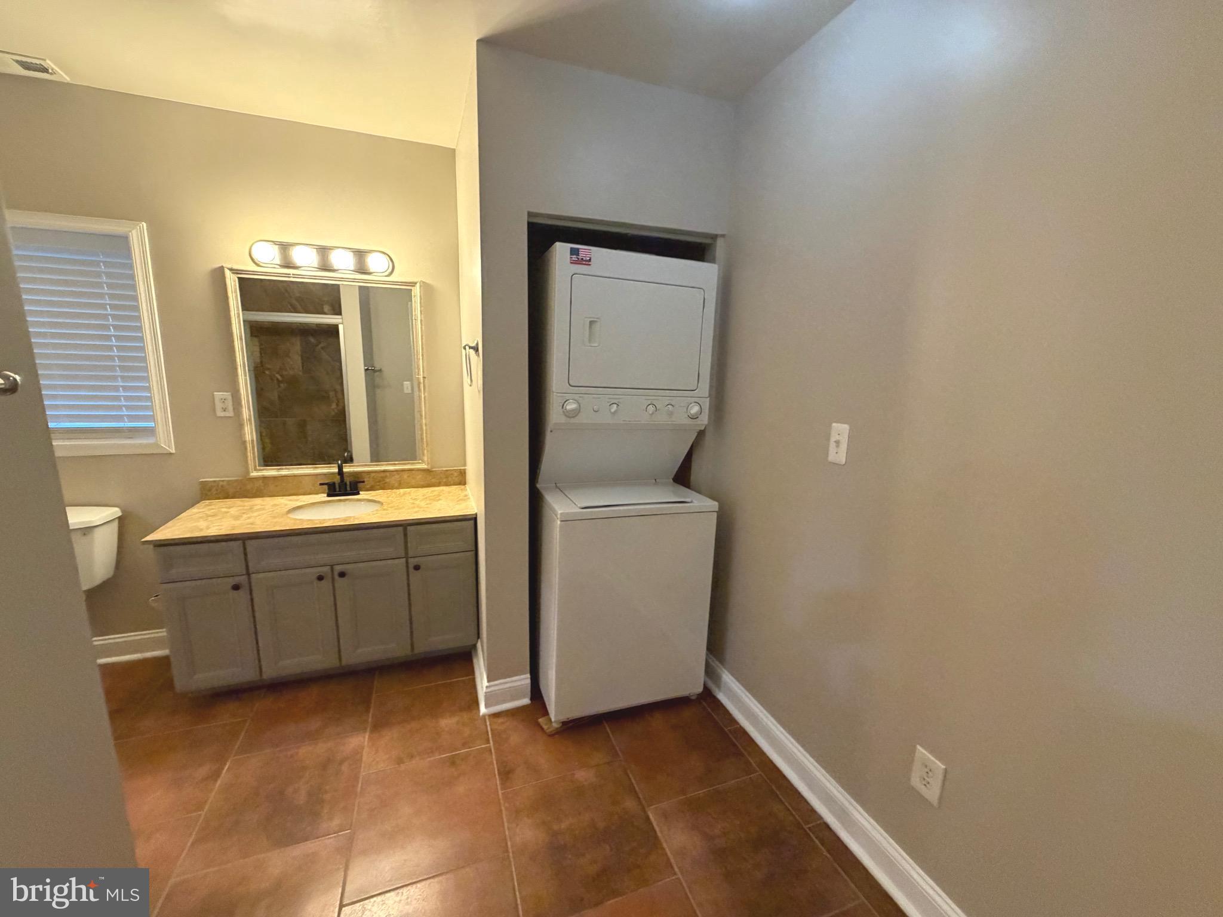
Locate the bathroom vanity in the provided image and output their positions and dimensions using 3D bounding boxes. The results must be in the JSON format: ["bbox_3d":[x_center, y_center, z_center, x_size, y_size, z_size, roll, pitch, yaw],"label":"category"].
[{"bbox_3d":[-1.295,0.595,2.386,1.213,0.748,0.553,-2,12,-20],"label":"bathroom vanity"}]

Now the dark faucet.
[{"bbox_3d":[-1.335,0.099,2.445,0.205,0.190,0.130,-2,12,-20],"label":"dark faucet"}]

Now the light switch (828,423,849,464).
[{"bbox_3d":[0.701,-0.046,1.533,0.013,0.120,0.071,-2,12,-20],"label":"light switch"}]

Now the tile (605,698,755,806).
[{"bbox_3d":[0.258,1.131,1.950,0.458,0.012,0.454,-2,12,-20],"label":"tile"}]

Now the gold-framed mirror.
[{"bbox_3d":[-1.357,-0.401,2.443,0.825,0.964,0.031,-2,12,-20],"label":"gold-framed mirror"}]

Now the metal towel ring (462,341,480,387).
[{"bbox_3d":[-0.550,-0.373,1.936,0.062,0.184,0.155,-2,12,-20],"label":"metal towel ring"}]

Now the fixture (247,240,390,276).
[{"bbox_3d":[-1.350,-0.941,2.316,0.610,0.117,0.115,-2,12,-20],"label":"fixture"}]

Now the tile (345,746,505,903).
[{"bbox_3d":[-0.598,1.168,1.632,0.454,0.012,0.456,-2,12,-20],"label":"tile"}]

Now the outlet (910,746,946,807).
[{"bbox_3d":[0.841,0.844,1.312,0.008,0.124,0.079,-2,12,-20],"label":"outlet"}]

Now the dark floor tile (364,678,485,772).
[{"bbox_3d":[-0.755,1.084,2.052,0.457,0.010,0.457,-2,12,-20],"label":"dark floor tile"}]

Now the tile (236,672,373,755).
[{"bbox_3d":[-1.260,1.059,2.103,0.457,0.010,0.457,-2,12,-20],"label":"tile"}]

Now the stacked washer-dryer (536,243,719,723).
[{"bbox_3d":[0.007,0.094,2.303,0.686,1.894,0.740,-2,12,-20],"label":"stacked washer-dryer"}]

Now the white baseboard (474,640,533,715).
[{"bbox_3d":[-0.525,0.959,2.314,0.216,0.141,0.478,-2,12,-20],"label":"white baseboard"}]

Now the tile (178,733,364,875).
[{"bbox_3d":[-1.104,1.143,1.684,0.459,0.012,0.453,-2,12,-20],"label":"tile"}]

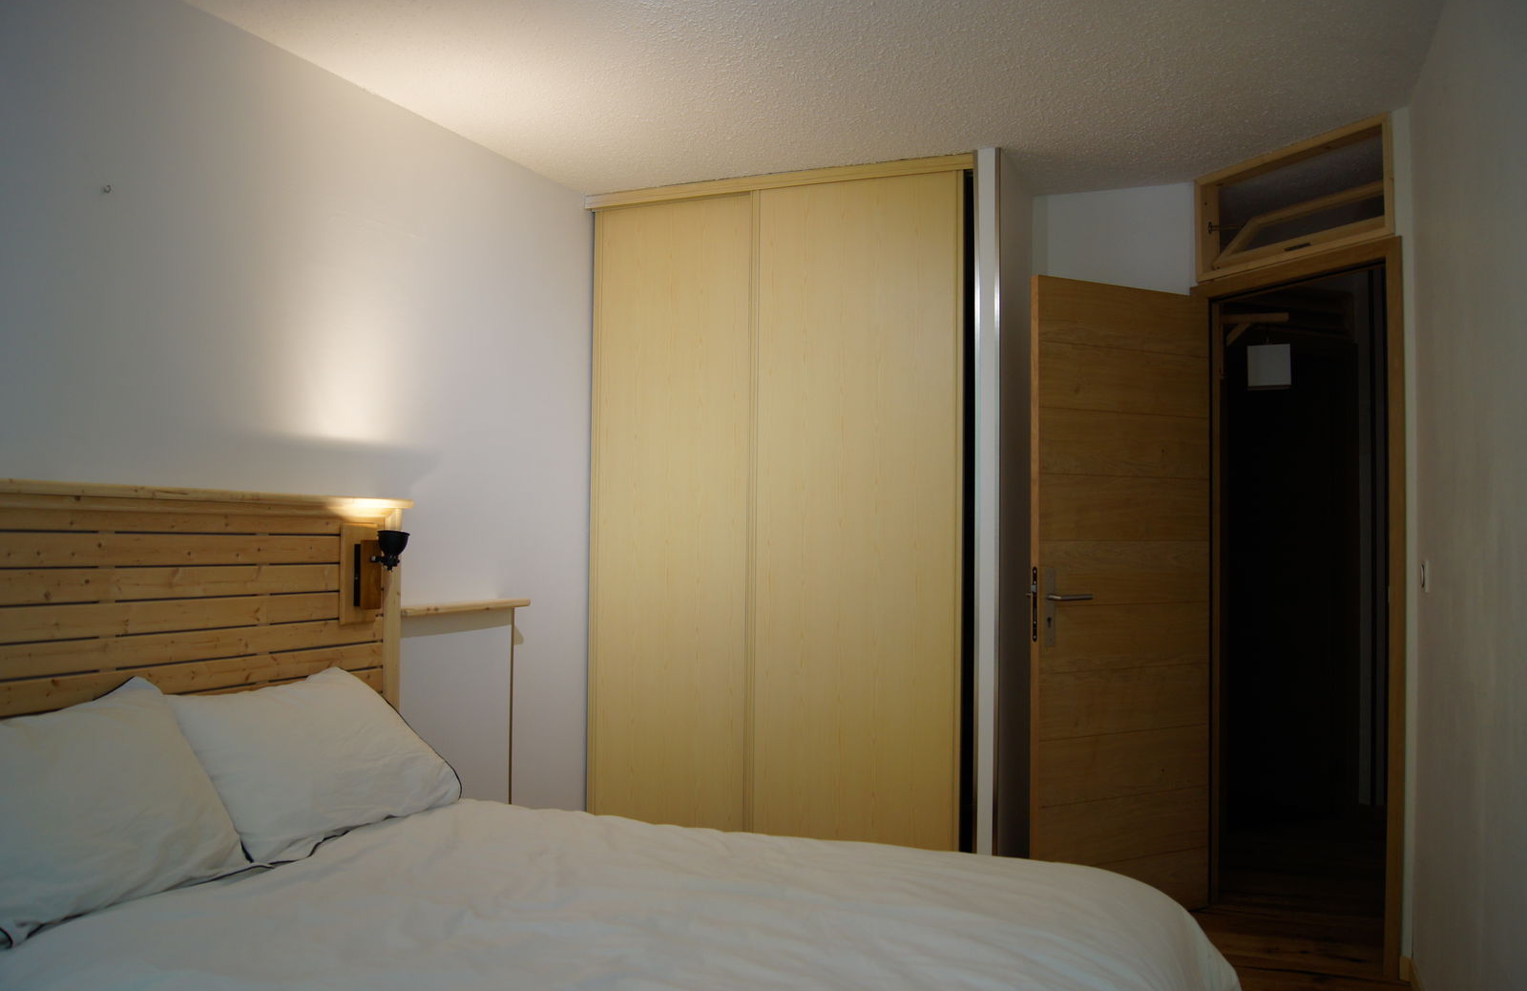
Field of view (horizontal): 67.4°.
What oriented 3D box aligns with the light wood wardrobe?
[{"bbox_3d":[0.115,0.129,4.188,1.450,2.450,0.580,0,-1,23],"label":"light wood wardrobe"}]

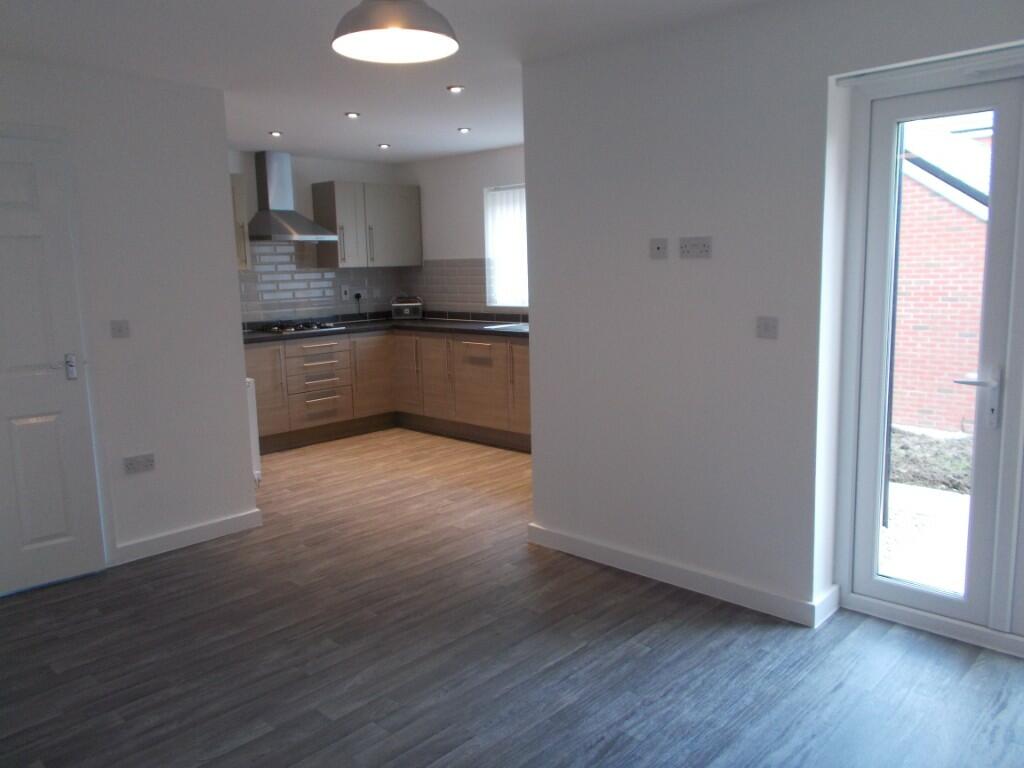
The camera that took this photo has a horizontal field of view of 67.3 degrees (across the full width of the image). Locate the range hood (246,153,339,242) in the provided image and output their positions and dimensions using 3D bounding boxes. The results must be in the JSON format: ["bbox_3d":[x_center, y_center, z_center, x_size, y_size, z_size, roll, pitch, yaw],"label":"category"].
[{"bbox_3d":[-1.809,-1.497,6.148,0.500,0.712,0.600,7,12,42],"label":"range hood"}]

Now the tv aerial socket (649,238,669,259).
[{"bbox_3d":[0.617,-0.566,3.231,0.086,0.086,0.012,7,13,42],"label":"tv aerial socket"}]

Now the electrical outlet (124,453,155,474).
[{"bbox_3d":[-1.854,0.402,3.837,0.010,0.087,0.147,7,12,42],"label":"electrical outlet"}]

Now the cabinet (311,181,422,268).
[{"bbox_3d":[-1.278,-1.403,6.867,0.333,0.716,0.904,7,12,42],"label":"cabinet"}]

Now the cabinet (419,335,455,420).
[{"bbox_3d":[-0.400,-0.084,6.480,0.395,0.720,0.575,7,12,42],"label":"cabinet"}]

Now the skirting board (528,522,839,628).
[{"bbox_3d":[0.718,0.822,3.567,1.480,0.092,0.240,7,12,42],"label":"skirting board"}]

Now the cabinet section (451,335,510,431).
[{"bbox_3d":[-0.052,-0.057,6.287,0.605,0.728,0.570,6,12,43],"label":"cabinet section"}]

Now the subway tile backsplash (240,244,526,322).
[{"bbox_3d":[-1.040,-0.836,6.157,1.738,0.665,1.740,7,12,42],"label":"subway tile backsplash"}]

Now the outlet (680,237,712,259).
[{"bbox_3d":[0.750,-0.556,3.138,0.147,0.087,0.010,7,12,42],"label":"outlet"}]

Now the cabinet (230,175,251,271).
[{"bbox_3d":[-2.249,-1.216,5.826,0.333,0.716,0.345,7,12,42],"label":"cabinet"}]

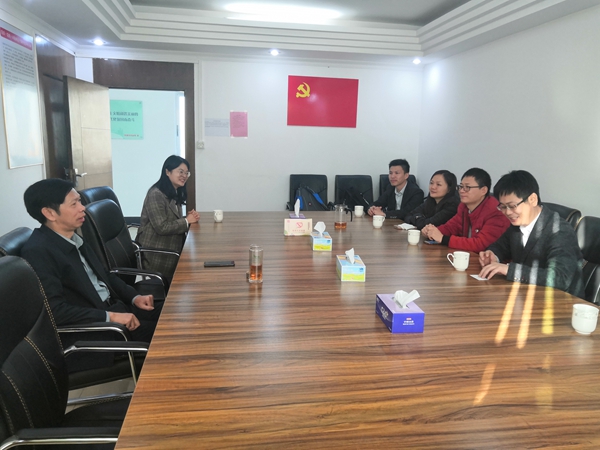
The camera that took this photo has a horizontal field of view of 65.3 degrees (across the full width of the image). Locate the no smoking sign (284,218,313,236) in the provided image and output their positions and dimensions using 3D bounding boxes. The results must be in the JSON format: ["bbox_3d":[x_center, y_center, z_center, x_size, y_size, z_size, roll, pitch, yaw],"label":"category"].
[{"bbox_3d":[-0.017,0.011,3.406,0.197,0.119,0.100,0,10,-10],"label":"no smoking sign"}]

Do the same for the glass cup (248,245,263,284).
[{"bbox_3d":[-0.205,0.188,2.209,0.066,0.165,0.066,2,11,0],"label":"glass cup"}]

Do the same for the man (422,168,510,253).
[{"bbox_3d":[1.197,0.235,3.305,0.740,1.240,0.580,-4,12,-25],"label":"man"}]

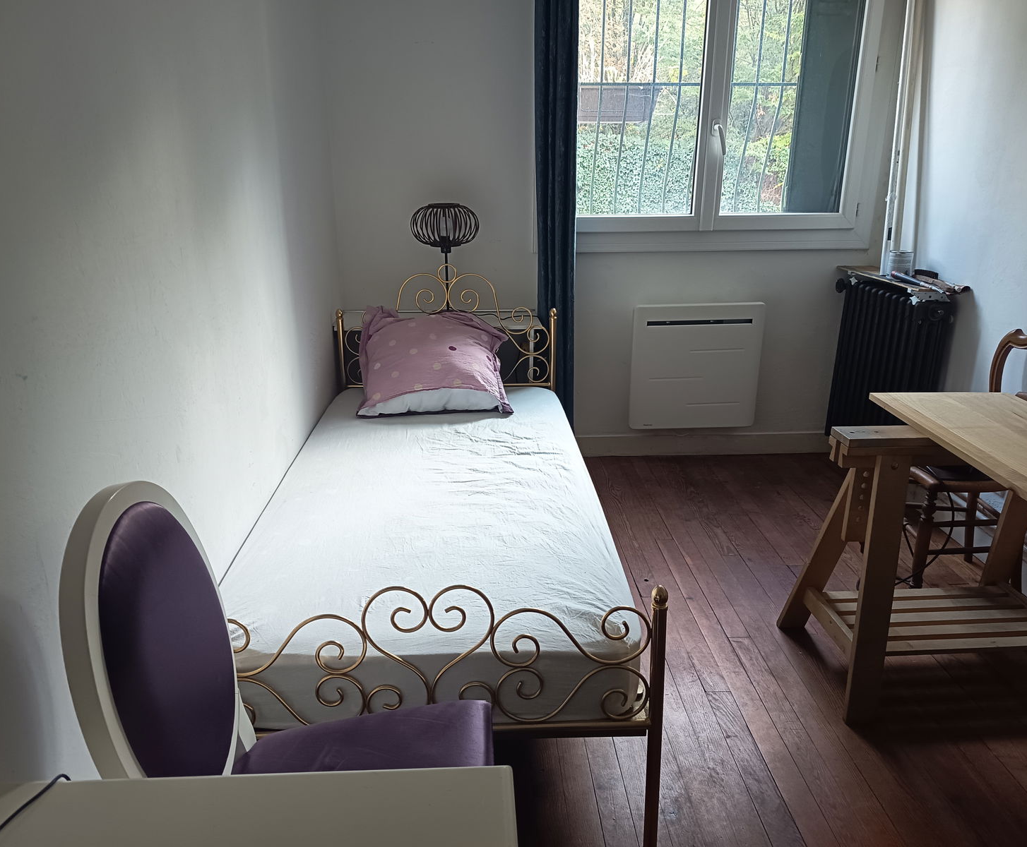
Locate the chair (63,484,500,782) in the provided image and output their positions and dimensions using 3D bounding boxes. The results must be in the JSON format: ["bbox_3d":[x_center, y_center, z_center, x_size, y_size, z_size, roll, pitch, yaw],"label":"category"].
[{"bbox_3d":[-0.330,0.588,1.270,0.595,1.020,0.490,-2,20,-3],"label":"chair"}]

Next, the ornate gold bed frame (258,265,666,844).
[{"bbox_3d":[-0.218,0.166,2.439,0.922,1.025,1.979,-2,20,-3],"label":"ornate gold bed frame"}]

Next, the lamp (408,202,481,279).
[{"bbox_3d":[-0.291,-0.690,3.376,0.287,0.493,0.287,-1,20,-2],"label":"lamp"}]

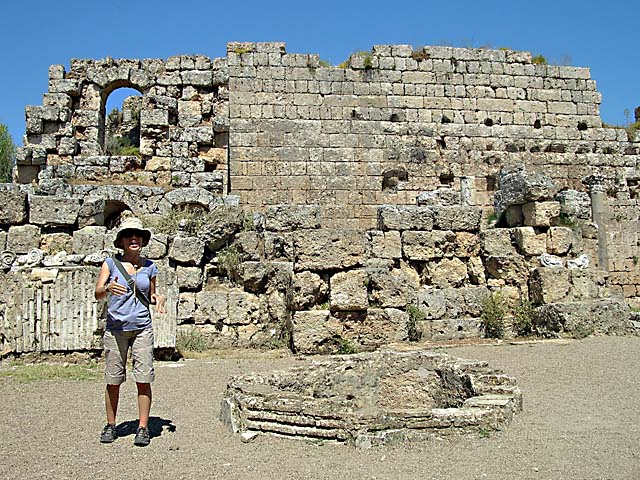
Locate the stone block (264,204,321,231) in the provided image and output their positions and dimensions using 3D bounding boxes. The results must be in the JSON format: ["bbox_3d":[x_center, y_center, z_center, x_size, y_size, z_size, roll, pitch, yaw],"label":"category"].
[{"bbox_3d":[-0.421,-0.319,9.600,0.773,0.362,0.500,0,1,-11],"label":"stone block"}]

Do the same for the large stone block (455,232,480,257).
[{"bbox_3d":[2.073,0.067,9.745,0.403,0.352,0.400,-1,1,-13],"label":"large stone block"}]

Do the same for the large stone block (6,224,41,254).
[{"bbox_3d":[-3.878,-0.007,8.838,0.412,0.388,0.420,0,0,-9],"label":"large stone block"}]

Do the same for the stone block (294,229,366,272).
[{"bbox_3d":[0.103,0.137,9.137,0.970,0.528,0.550,0,0,-9],"label":"stone block"}]

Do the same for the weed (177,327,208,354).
[{"bbox_3d":[-1.599,1.254,8.350,0.380,0.310,0.280,0,2,-10],"label":"weed"}]

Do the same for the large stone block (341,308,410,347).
[{"bbox_3d":[0.661,1.140,8.925,0.926,0.496,0.500,-1,1,-13],"label":"large stone block"}]

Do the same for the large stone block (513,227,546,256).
[{"bbox_3d":[3.237,0.018,10.400,0.414,0.427,0.450,0,1,-11],"label":"large stone block"}]

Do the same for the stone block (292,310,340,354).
[{"bbox_3d":[-0.091,1.174,8.724,0.613,0.555,0.500,-1,1,-13],"label":"stone block"}]

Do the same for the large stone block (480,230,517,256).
[{"bbox_3d":[2.556,0.035,9.838,0.541,0.403,0.420,0,0,-9],"label":"large stone block"}]

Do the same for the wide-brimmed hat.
[{"bbox_3d":[-1.396,-0.052,4.970,0.270,0.180,0.290,-5,-5,-9],"label":"wide-brimmed hat"}]

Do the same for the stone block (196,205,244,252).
[{"bbox_3d":[-1.398,-0.162,9.350,0.662,0.607,0.500,0,0,-8],"label":"stone block"}]

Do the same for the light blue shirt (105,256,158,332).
[{"bbox_3d":[-1.433,0.414,5.060,0.407,0.573,0.260,0,0,-18],"label":"light blue shirt"}]

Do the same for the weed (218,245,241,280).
[{"bbox_3d":[-1.169,0.291,8.600,0.280,0.430,0.250,0,2,-10],"label":"weed"}]

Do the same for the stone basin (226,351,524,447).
[{"bbox_3d":[0.500,1.300,5.920,2.520,0.380,2.350,0,0,0],"label":"stone basin"}]

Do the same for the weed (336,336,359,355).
[{"bbox_3d":[0.318,1.312,8.387,0.283,0.224,0.220,-1,1,-13],"label":"weed"}]

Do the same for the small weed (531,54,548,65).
[{"bbox_3d":[5.428,-4.464,16.460,0.444,0.247,0.320,0,0,-8],"label":"small weed"}]

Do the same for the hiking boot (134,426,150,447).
[{"bbox_3d":[-1.331,1.468,4.990,0.100,0.105,0.255,0,2,-9],"label":"hiking boot"}]

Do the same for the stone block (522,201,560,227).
[{"bbox_3d":[3.340,-0.396,10.050,0.406,0.376,0.400,0,0,-9],"label":"stone block"}]

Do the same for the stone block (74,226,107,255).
[{"bbox_3d":[-3.052,-0.001,8.900,0.395,0.358,0.420,0,1,-11],"label":"stone block"}]

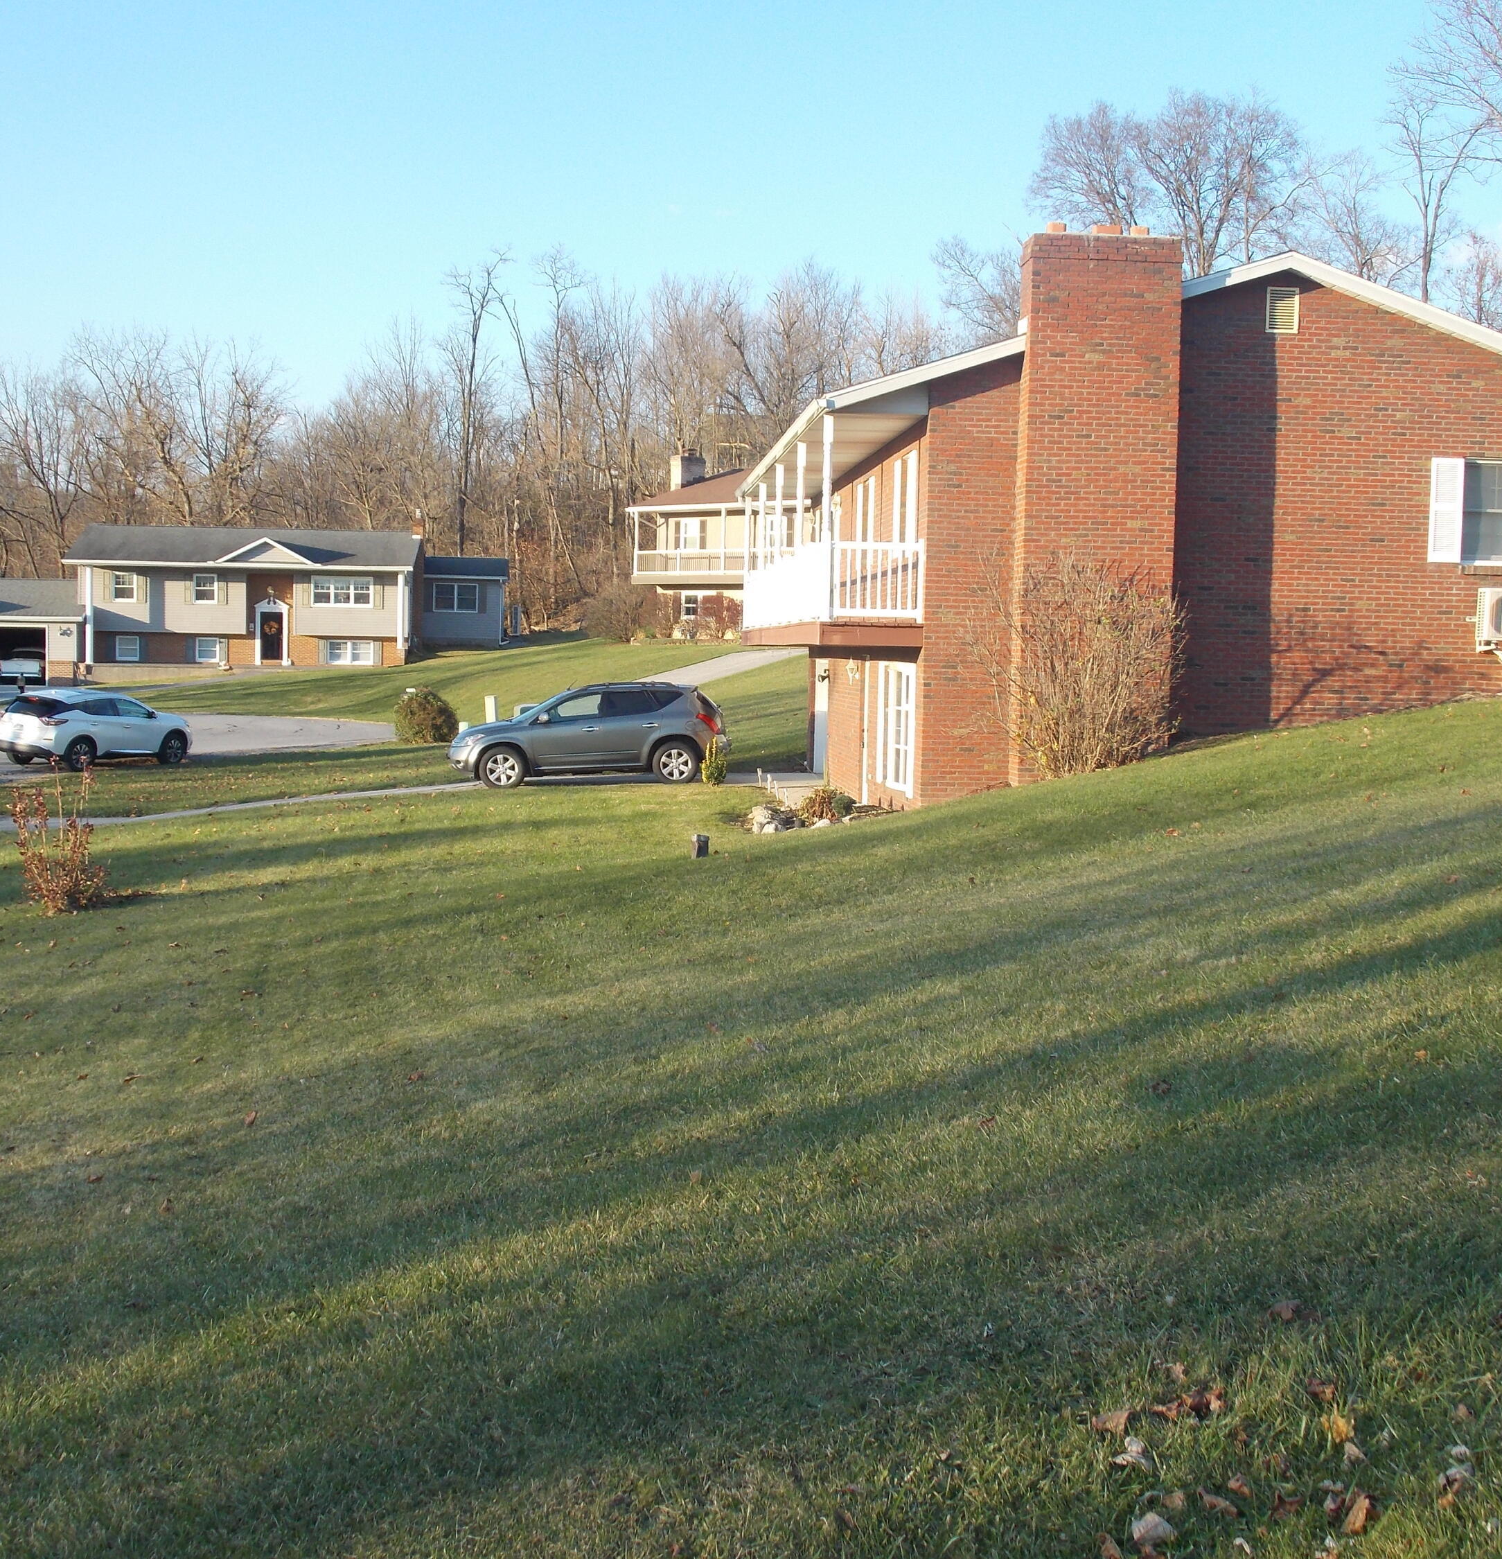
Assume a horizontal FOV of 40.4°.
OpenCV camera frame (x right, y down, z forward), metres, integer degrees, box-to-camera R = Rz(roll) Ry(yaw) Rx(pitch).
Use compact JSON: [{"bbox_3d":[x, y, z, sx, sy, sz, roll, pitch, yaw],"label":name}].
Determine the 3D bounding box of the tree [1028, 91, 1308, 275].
[{"bbox_3d":[14.747,-16.580,72.000,10.000,15.000,9.500,1,4,-4],"label":"tree"}]

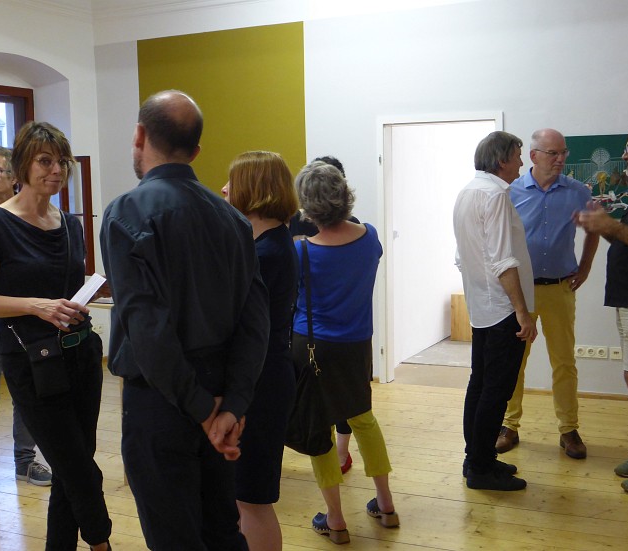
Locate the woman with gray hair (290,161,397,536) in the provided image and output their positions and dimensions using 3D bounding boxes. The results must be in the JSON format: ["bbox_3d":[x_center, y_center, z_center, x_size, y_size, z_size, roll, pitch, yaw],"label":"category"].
[{"bbox_3d":[0.117,0.313,3.777,0.510,1.600,0.400,-3,5,-19],"label":"woman with gray hair"}]

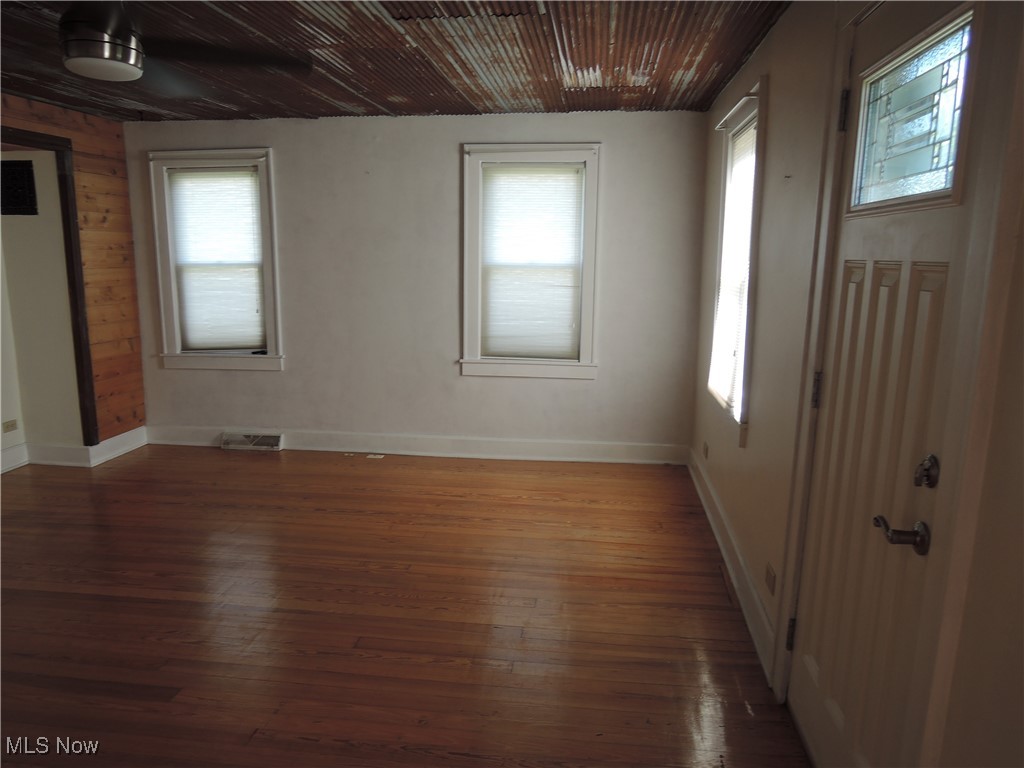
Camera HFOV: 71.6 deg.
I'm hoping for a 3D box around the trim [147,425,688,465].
[{"bbox_3d":[-0.747,0.430,5.045,3.918,0.140,0.030,2,11,6],"label":"trim"}]

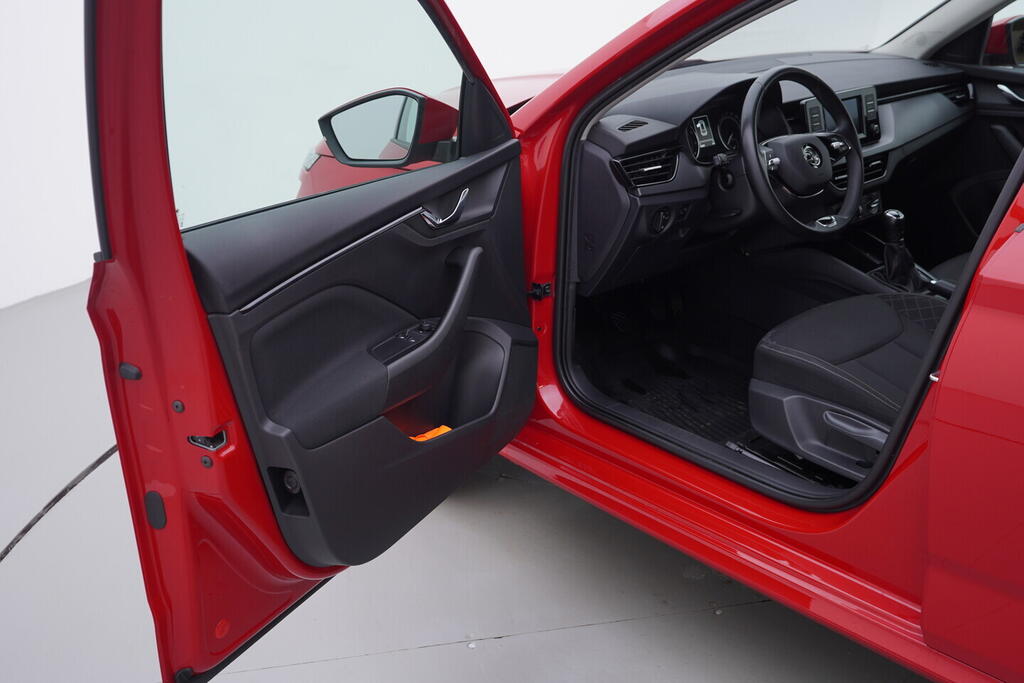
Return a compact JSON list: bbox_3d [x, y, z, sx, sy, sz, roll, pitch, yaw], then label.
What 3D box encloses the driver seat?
[{"bbox_3d":[0.945,-0.196,1.841,0.530,1.000,0.860,-18,25,-36],"label":"driver seat"}]

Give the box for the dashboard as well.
[{"bbox_3d":[0.673,-0.507,2.675,1.440,0.470,0.560,-18,25,-36],"label":"dashboard"}]

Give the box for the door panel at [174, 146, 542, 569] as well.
[{"bbox_3d":[-0.153,0.020,1.875,0.145,0.680,0.900,10,24,32],"label":"door panel"}]

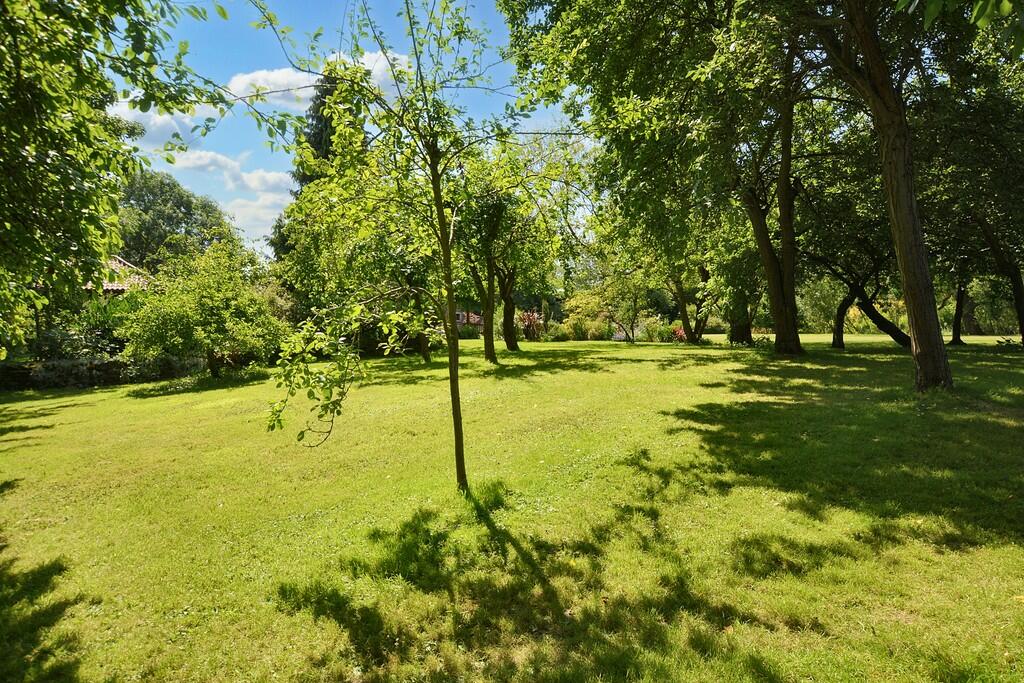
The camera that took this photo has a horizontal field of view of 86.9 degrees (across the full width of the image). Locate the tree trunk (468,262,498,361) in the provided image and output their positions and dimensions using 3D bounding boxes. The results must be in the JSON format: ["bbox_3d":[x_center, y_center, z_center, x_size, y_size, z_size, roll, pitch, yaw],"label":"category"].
[{"bbox_3d":[-0.975,-0.963,18.417,0.990,3.440,0.650,0,3,0],"label":"tree trunk"}]

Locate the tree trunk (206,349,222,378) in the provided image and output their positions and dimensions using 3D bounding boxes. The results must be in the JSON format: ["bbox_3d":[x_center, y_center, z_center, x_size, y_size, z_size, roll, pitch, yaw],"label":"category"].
[{"bbox_3d":[-9.357,0.676,16.978,0.490,0.910,0.400,0,3,0],"label":"tree trunk"}]

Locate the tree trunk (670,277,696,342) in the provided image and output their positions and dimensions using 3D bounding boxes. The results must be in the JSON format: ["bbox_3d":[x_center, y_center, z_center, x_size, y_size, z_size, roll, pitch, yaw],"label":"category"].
[{"bbox_3d":[6.029,-1.107,19.000,0.914,2.355,0.500,-1,2,0],"label":"tree trunk"}]

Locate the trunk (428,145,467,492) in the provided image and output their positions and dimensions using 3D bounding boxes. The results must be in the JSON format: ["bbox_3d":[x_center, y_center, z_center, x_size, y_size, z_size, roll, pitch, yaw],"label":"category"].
[{"bbox_3d":[-0.561,-0.204,4.700,0.300,3.017,0.200,-1,2,0],"label":"trunk"}]

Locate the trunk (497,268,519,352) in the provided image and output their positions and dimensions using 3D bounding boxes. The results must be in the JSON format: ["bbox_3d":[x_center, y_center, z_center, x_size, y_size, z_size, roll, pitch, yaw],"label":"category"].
[{"bbox_3d":[-0.191,-1.329,22.916,0.900,3.510,0.650,0,3,0],"label":"trunk"}]

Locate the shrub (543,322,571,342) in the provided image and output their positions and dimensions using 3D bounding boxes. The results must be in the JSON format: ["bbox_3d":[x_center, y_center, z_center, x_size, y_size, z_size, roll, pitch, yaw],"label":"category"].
[{"bbox_3d":[1.959,-0.396,23.800,1.233,0.881,1.000,-1,2,0],"label":"shrub"}]

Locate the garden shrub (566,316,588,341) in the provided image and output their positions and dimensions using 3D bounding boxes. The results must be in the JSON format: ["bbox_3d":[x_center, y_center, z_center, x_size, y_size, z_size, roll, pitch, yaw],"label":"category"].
[{"bbox_3d":[2.908,-0.577,24.000,0.977,1.066,0.950,-1,2,0],"label":"garden shrub"}]

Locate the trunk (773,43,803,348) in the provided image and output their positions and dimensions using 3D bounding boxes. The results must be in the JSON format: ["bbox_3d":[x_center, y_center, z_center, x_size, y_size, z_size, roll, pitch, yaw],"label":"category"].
[{"bbox_3d":[10.999,-5.356,21.216,1.220,11.840,0.950,0,3,0],"label":"trunk"}]

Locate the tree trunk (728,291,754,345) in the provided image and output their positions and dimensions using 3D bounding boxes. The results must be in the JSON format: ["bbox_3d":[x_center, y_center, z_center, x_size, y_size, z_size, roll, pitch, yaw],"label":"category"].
[{"bbox_3d":[7.431,-0.761,17.500,0.842,1.781,0.750,-1,2,0],"label":"tree trunk"}]

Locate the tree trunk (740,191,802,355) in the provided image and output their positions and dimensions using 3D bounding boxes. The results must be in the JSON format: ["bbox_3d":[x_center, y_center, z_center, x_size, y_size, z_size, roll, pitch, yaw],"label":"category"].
[{"bbox_3d":[10.322,-2.701,21.345,2.380,6.440,1.300,0,3,0],"label":"tree trunk"}]

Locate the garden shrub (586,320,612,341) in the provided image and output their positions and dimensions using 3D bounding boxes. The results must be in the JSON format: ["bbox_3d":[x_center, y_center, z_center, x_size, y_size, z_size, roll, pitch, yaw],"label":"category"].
[{"bbox_3d":[3.885,-0.488,24.000,1.154,0.888,1.000,-1,2,0],"label":"garden shrub"}]

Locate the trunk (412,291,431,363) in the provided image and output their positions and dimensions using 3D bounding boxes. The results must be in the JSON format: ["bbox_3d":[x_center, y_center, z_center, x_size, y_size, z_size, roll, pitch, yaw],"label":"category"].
[{"bbox_3d":[-3.349,-0.549,19.936,0.640,2.660,0.500,0,3,0],"label":"trunk"}]

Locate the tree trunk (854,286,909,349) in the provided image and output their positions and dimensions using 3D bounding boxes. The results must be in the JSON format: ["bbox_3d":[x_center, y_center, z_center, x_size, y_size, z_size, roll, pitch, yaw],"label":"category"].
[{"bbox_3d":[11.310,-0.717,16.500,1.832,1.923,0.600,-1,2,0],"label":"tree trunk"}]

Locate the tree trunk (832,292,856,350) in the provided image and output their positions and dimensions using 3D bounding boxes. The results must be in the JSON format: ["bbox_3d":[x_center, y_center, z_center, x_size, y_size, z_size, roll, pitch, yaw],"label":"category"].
[{"bbox_3d":[10.426,-0.692,17.000,0.692,1.824,0.500,-1,2,0],"label":"tree trunk"}]

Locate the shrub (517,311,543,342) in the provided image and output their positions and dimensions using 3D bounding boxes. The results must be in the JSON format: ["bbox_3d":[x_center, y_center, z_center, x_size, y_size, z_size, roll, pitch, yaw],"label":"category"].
[{"bbox_3d":[0.821,-0.710,24.000,1.066,1.332,1.000,-1,2,0],"label":"shrub"}]

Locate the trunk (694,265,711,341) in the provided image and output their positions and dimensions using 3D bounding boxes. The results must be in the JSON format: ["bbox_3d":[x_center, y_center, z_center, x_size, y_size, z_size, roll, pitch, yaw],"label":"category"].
[{"bbox_3d":[10.983,-2.193,30.895,1.000,4.390,0.750,0,3,0],"label":"trunk"}]

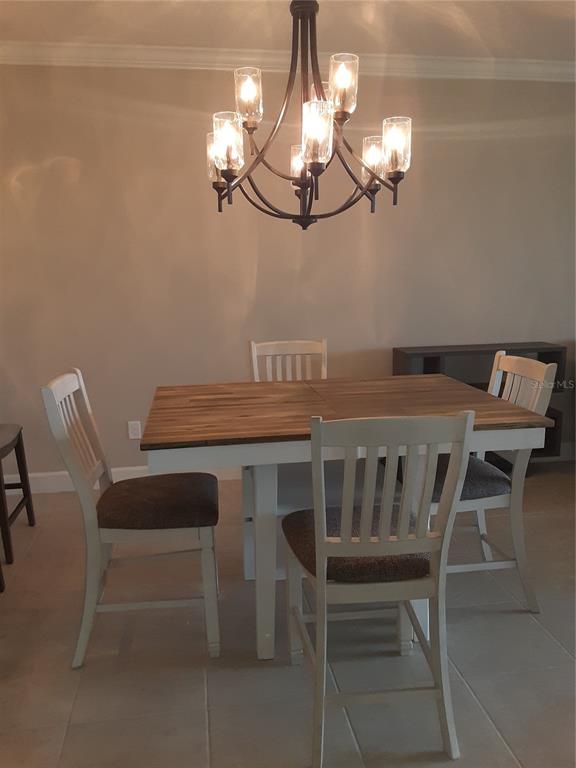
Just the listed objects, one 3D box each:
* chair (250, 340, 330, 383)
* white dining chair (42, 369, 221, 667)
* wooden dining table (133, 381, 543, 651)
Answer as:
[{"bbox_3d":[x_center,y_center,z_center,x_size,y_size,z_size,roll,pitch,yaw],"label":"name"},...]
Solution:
[{"bbox_3d":[0.059,0.328,3.102,0.475,1.065,0.575,-3,11,-9],"label":"chair"},{"bbox_3d":[-0.565,0.485,2.357,0.575,1.065,0.475,-2,11,-7],"label":"white dining chair"},{"bbox_3d":[0.167,0.518,2.518,1.400,0.914,0.935,-3,11,-9],"label":"wooden dining table"}]

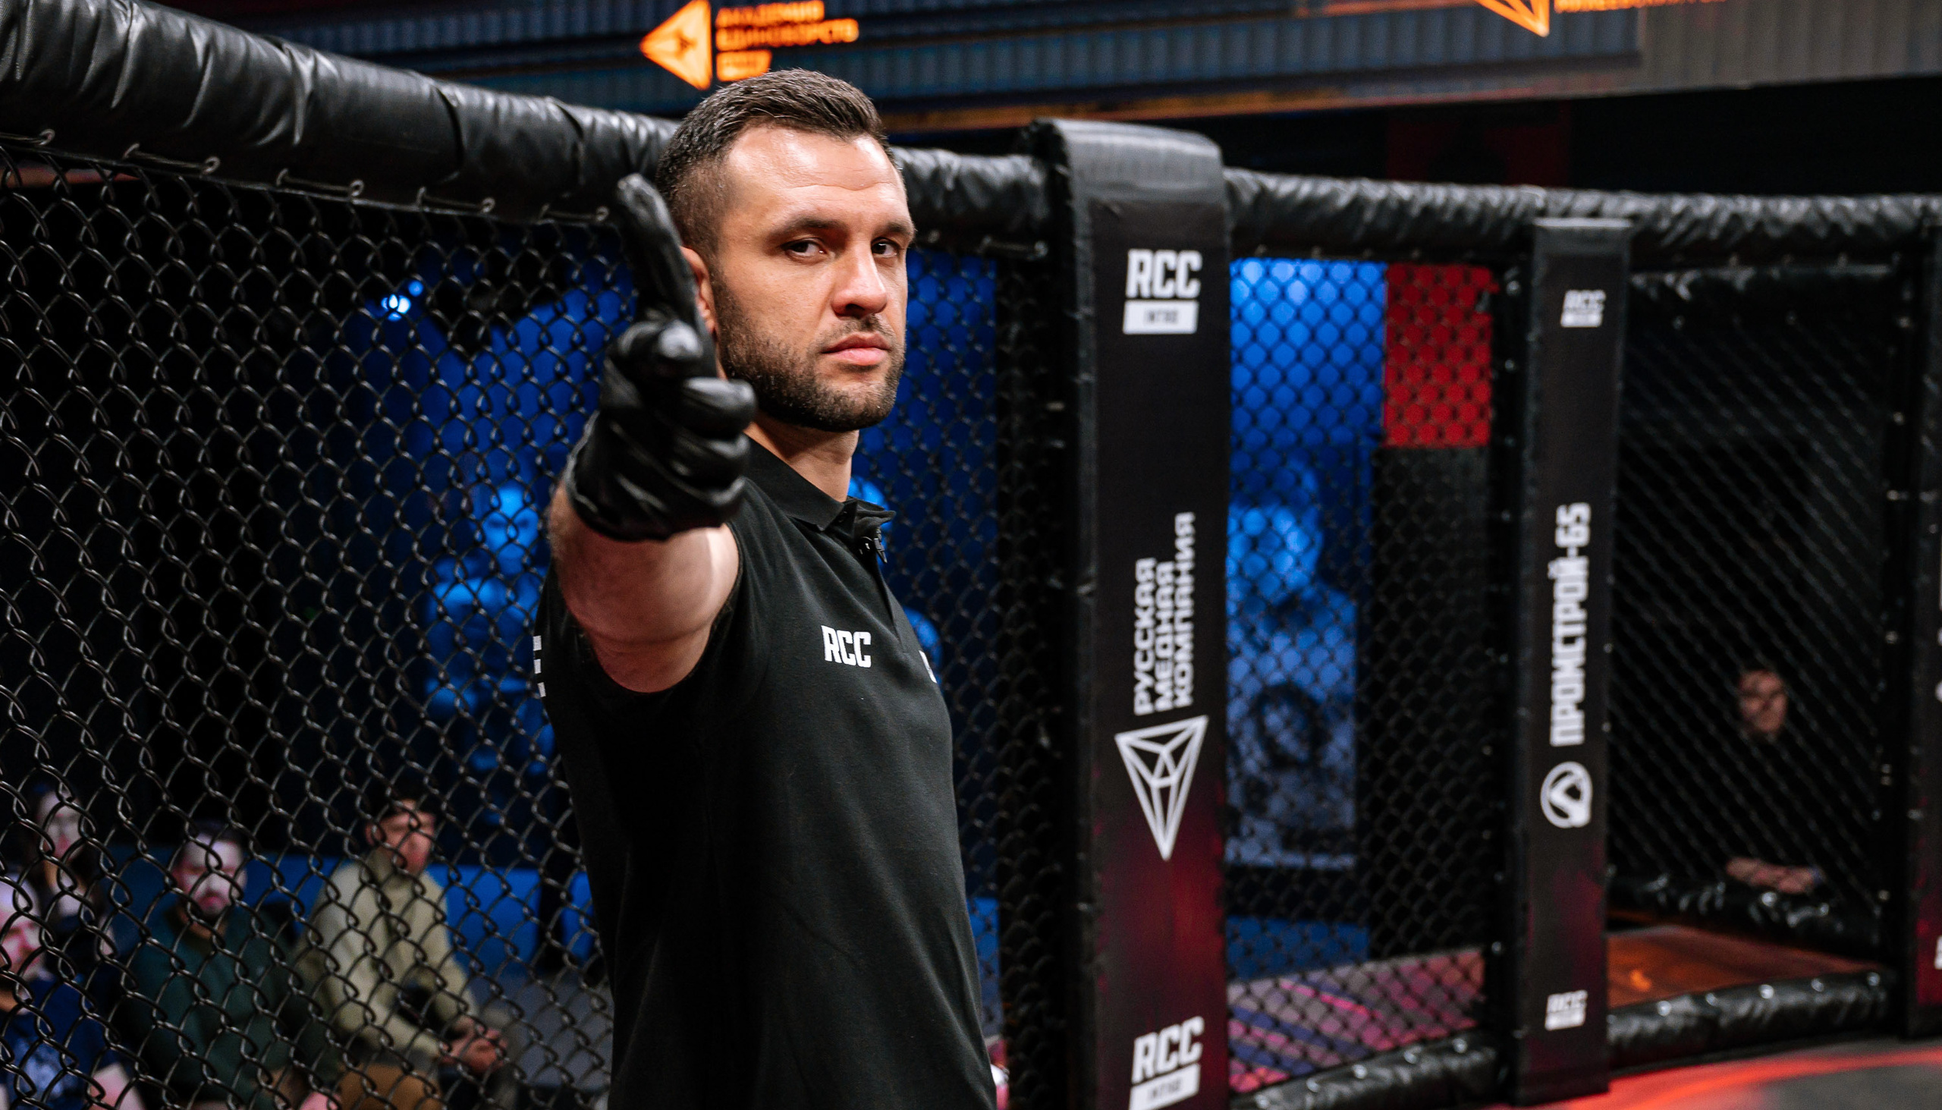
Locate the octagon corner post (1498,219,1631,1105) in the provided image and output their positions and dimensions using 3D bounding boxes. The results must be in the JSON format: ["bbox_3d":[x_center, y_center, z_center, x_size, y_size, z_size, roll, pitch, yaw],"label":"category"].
[{"bbox_3d":[1.192,0.228,3.738,0.221,1.784,0.130,-3,6,-18],"label":"octagon corner post"}]

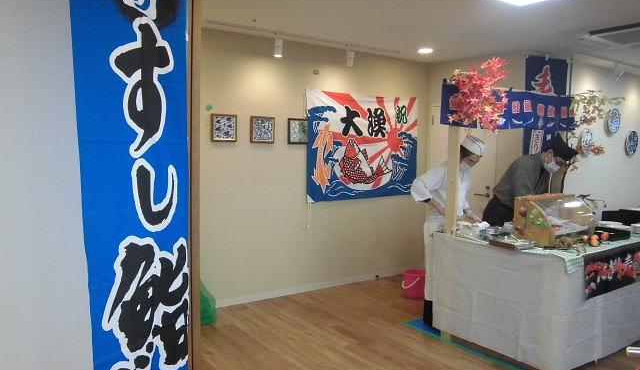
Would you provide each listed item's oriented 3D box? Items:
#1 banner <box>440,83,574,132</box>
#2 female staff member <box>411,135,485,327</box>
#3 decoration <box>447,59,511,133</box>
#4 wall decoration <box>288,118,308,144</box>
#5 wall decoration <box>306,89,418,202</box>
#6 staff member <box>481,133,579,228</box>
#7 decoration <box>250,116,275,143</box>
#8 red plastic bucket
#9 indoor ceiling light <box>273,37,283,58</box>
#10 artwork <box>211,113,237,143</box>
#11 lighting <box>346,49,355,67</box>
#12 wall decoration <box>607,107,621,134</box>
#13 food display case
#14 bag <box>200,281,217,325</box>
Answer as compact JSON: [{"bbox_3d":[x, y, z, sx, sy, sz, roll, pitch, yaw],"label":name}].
[{"bbox_3d":[1.571,-0.599,3.833,1.708,0.298,0.070,-2,5,-34],"label":"banner"},{"bbox_3d":[1.027,0.378,3.859,0.566,1.569,0.576,-3,6,-39],"label":"female staff member"},{"bbox_3d":[1.140,-0.651,3.458,0.400,0.500,0.220,-2,5,-35],"label":"decoration"},{"bbox_3d":[-0.194,-0.507,4.622,0.238,0.248,0.025,-2,5,-34],"label":"wall decoration"},{"bbox_3d":[0.501,-0.412,5.125,1.540,1.100,0.030,-2,5,-35],"label":"wall decoration"},{"bbox_3d":[1.894,0.338,4.348,0.556,1.599,0.745,-3,6,-39],"label":"staff member"},{"bbox_3d":[-0.523,-0.504,4.393,0.235,0.245,0.030,-2,5,-35],"label":"decoration"},{"bbox_3d":[0.956,0.972,4.752,0.278,0.248,0.278,1,4,0],"label":"red plastic bucket"},{"bbox_3d":[-0.372,-1.218,4.291,0.070,0.160,0.070,-2,5,-35],"label":"indoor ceiling light"},{"bbox_3d":[-0.835,-0.493,4.173,0.235,0.245,0.030,-2,5,-35],"label":"artwork"},{"bbox_3d":[0.308,-1.252,4.770,0.070,0.160,0.070,-2,5,-35],"label":"lighting"},{"bbox_3d":[3.658,-0.793,5.969,0.318,0.318,0.035,-2,5,-34],"label":"wall decoration"},{"bbox_3d":[1.739,0.248,3.544,0.610,0.320,0.275,-2,5,-36],"label":"food display case"},{"bbox_3d":[-1.046,0.895,3.975,0.397,0.467,0.357,-2,5,-34],"label":"bag"}]

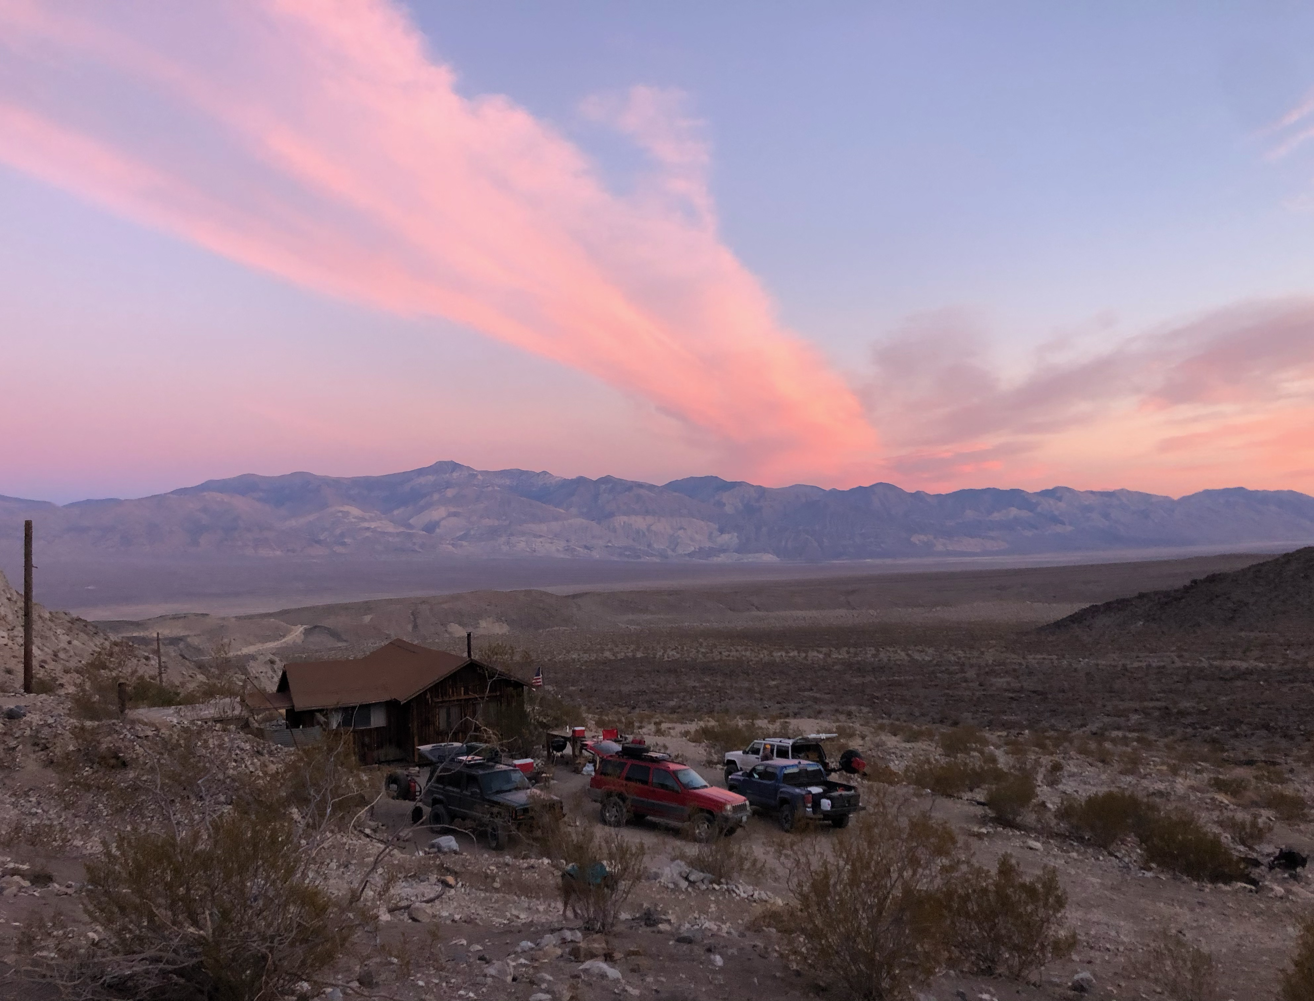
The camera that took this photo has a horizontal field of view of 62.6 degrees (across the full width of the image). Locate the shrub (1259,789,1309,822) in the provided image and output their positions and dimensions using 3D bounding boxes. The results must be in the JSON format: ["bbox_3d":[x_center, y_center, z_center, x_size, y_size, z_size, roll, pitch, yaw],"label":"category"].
[{"bbox_3d":[21.361,10.369,36.818,1.700,1.120,1.500,-1,-2,30],"label":"shrub"}]

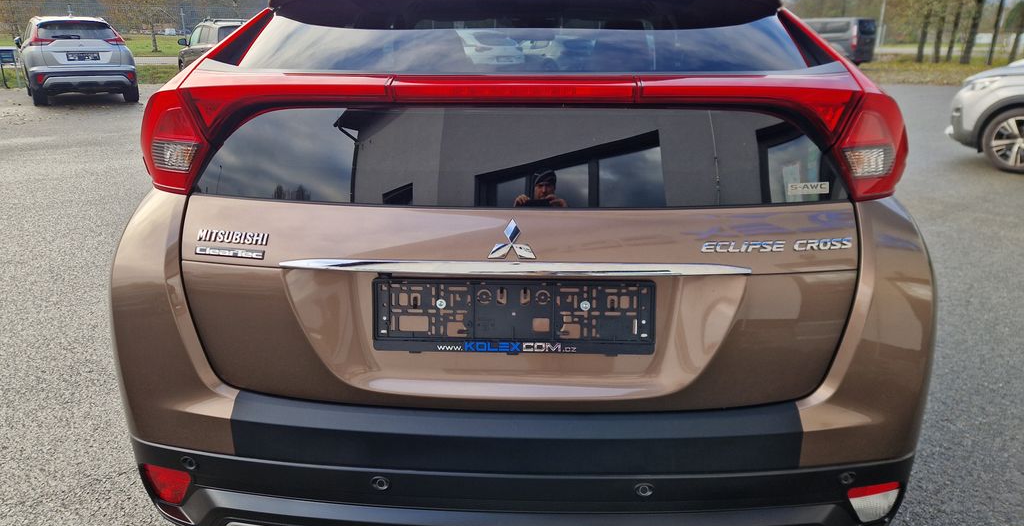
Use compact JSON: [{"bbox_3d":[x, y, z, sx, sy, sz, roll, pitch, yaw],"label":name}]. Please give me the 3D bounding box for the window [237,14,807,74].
[{"bbox_3d":[0.018,-0.477,1.401,1.140,0.090,0.410,1,49,2],"label":"window"}]

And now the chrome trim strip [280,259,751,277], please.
[{"bbox_3d":[0.006,0.010,1.249,0.875,0.030,0.050,1,9,2],"label":"chrome trim strip"}]

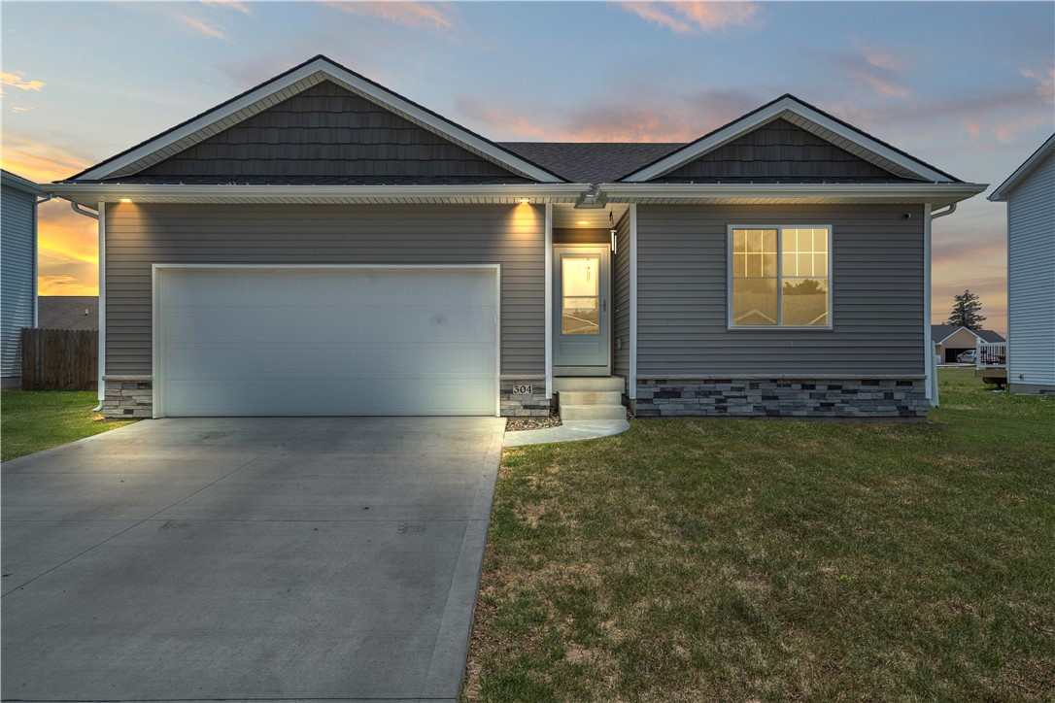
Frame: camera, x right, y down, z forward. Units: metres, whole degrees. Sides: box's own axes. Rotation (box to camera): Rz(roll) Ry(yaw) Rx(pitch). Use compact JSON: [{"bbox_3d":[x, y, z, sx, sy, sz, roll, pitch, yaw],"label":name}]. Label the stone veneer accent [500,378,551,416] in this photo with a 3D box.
[{"bbox_3d":[-0.031,0.632,9.590,0.710,0.600,0.120,0,0,-1],"label":"stone veneer accent"}]

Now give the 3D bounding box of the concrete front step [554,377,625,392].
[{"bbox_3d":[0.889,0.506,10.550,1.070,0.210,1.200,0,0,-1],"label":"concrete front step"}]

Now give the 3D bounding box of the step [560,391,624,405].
[{"bbox_3d":[0.893,0.672,9.740,0.890,0.190,0.380,0,0,-1],"label":"step"}]

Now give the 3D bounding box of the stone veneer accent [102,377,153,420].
[{"bbox_3d":[-5.634,0.636,9.550,0.705,0.610,0.120,0,0,-1],"label":"stone veneer accent"}]

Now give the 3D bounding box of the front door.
[{"bbox_3d":[0.924,-0.696,11.410,0.960,2.180,0.100,0,0,-1],"label":"front door"}]

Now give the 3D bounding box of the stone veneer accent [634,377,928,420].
[{"bbox_3d":[3.624,0.641,9.660,4.200,0.610,0.120,0,0,-1],"label":"stone veneer accent"}]

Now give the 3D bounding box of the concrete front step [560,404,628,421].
[{"bbox_3d":[0.906,0.850,9.380,0.890,0.185,0.360,0,0,-1],"label":"concrete front step"}]

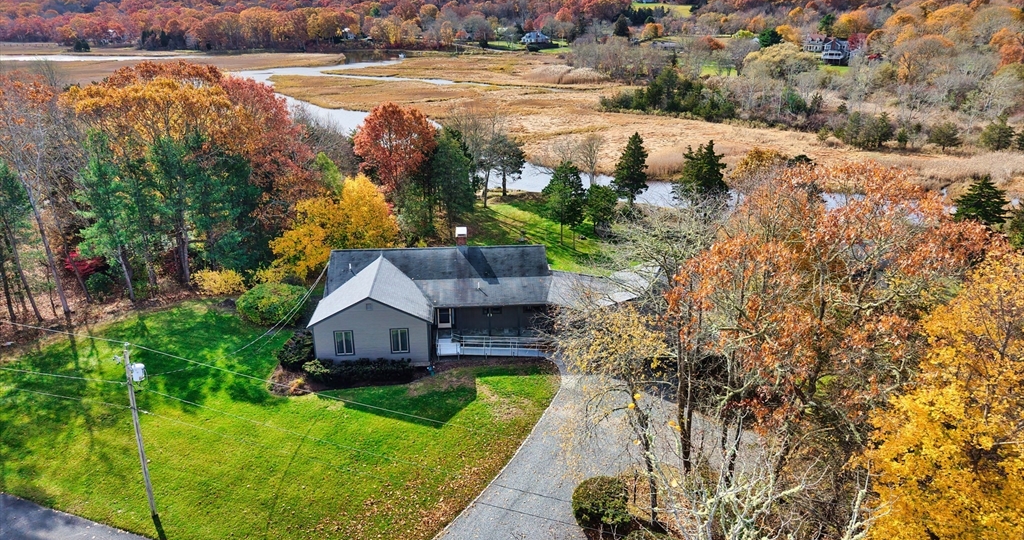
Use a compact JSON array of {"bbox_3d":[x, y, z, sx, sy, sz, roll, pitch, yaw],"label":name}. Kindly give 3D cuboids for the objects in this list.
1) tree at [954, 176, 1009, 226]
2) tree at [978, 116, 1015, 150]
[{"bbox_3d":[58.582,-8.298,88.590,6.700,7.300,6.700,14,25,32],"label":"tree"},{"bbox_3d":[87.520,-24.612,128.254,6.500,6.100,6.500,0,21,0],"label":"tree"}]

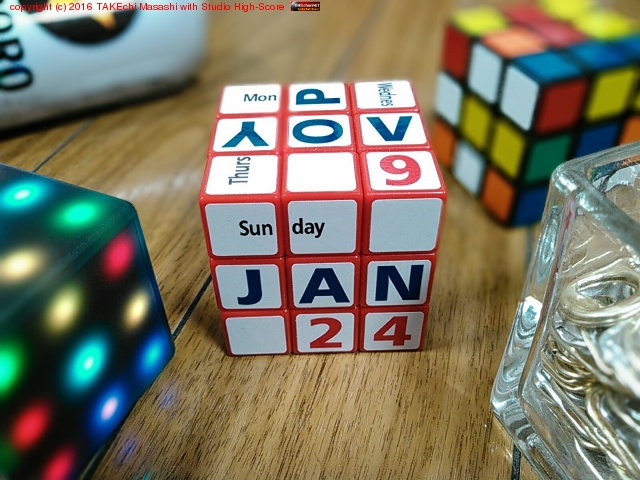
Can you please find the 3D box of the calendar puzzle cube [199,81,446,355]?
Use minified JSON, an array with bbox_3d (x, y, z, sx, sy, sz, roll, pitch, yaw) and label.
[{"bbox_3d":[0.001,-0.007,0.170,0.057,0.057,0.057,-1,41,-1],"label":"calendar puzzle cube"}]

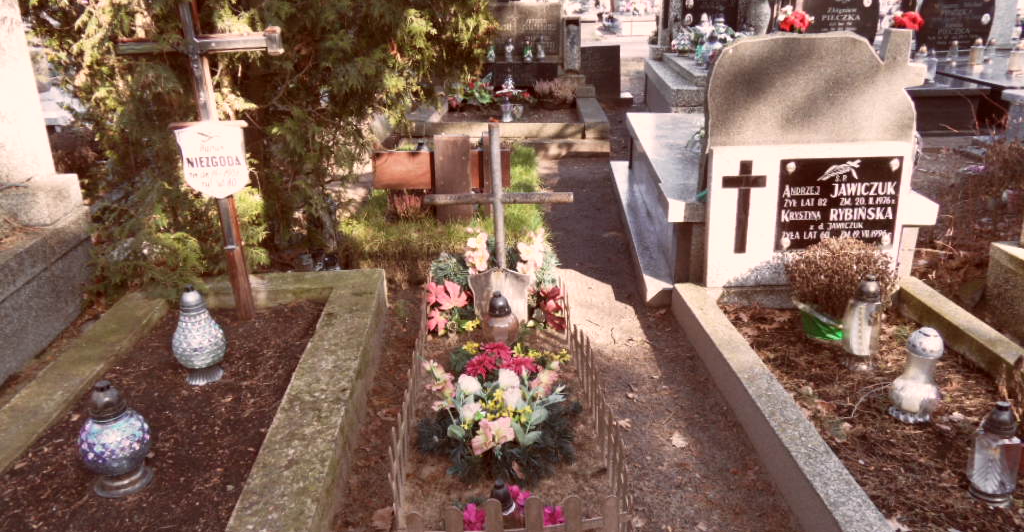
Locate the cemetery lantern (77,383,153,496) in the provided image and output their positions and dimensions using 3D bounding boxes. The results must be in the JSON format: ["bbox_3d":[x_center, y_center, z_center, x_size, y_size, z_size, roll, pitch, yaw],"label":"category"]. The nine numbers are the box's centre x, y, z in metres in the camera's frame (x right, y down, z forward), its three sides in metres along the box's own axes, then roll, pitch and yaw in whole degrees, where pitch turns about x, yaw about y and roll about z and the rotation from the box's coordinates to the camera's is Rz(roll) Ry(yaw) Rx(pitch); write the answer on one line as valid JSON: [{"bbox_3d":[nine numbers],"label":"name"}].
[{"bbox_3d":[-0.982,0.412,1.745,0.180,0.295,0.180,-1,22,-2],"label":"cemetery lantern"}]

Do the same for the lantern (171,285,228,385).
[{"bbox_3d":[-0.978,0.207,2.192,0.165,0.315,0.165,-1,22,-2],"label":"lantern"}]

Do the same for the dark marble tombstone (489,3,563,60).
[{"bbox_3d":[0.085,-2.345,7.100,0.830,0.550,0.120,0,22,2],"label":"dark marble tombstone"}]

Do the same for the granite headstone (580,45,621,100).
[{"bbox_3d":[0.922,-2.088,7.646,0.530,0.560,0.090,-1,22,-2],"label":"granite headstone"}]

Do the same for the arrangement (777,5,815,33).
[{"bbox_3d":[2.995,-2.604,7.500,0.340,0.280,0.290,1,22,2],"label":"arrangement"}]

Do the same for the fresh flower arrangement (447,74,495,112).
[{"bbox_3d":[-0.362,-1.532,6.148,0.420,0.280,0.320,-1,22,-2],"label":"fresh flower arrangement"}]

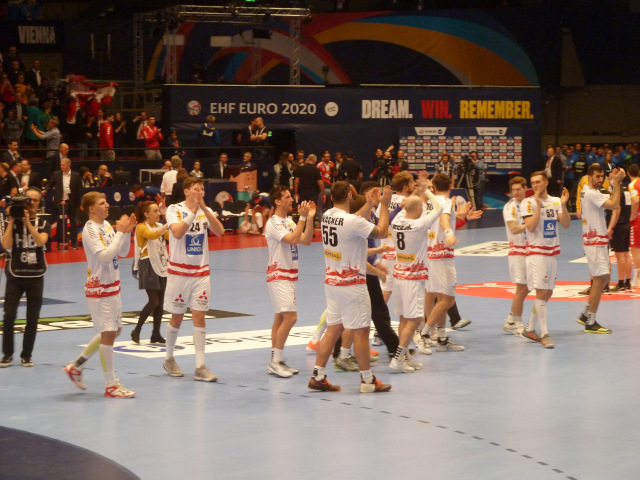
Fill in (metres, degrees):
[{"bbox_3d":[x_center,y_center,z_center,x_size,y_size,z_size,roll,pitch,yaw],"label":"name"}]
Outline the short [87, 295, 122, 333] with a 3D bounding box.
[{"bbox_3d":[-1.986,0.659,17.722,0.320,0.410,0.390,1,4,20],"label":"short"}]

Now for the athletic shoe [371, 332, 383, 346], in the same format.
[{"bbox_3d":[0.690,1.124,21.760,0.295,0.120,0.110,-3,4,-37],"label":"athletic shoe"}]

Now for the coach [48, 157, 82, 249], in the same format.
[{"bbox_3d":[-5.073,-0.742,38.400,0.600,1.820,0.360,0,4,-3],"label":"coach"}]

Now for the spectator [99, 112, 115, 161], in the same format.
[{"bbox_3d":[-5.138,-2.191,46.553,0.340,1.740,0.480,-1,4,-15],"label":"spectator"}]

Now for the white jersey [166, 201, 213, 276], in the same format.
[{"bbox_3d":[-1.280,-0.008,18.930,0.470,0.735,0.310,-2,4,-25],"label":"white jersey"}]

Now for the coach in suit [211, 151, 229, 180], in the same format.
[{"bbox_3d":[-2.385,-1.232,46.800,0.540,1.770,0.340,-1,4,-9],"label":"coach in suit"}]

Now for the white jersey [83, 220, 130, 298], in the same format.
[{"bbox_3d":[-1.969,0.179,17.692,0.380,0.730,0.480,2,4,25],"label":"white jersey"}]

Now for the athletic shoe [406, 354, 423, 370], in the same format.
[{"bbox_3d":[0.953,1.255,19.483,0.300,0.125,0.110,-3,4,-38],"label":"athletic shoe"}]

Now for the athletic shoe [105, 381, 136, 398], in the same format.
[{"bbox_3d":[-1.837,1.380,17.744,0.310,0.135,0.115,1,4,14],"label":"athletic shoe"}]

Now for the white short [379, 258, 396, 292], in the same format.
[{"bbox_3d":[0.859,0.362,21.600,0.320,0.430,0.420,-2,4,-30],"label":"white short"}]

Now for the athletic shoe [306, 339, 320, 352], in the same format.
[{"bbox_3d":[0.011,1.172,21.097,0.310,0.125,0.115,1,4,14],"label":"athletic shoe"}]

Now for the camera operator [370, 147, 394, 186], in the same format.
[{"bbox_3d":[1.674,-1.545,51.500,0.620,1.820,0.480,0,4,3],"label":"camera operator"}]

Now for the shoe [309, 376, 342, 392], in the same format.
[{"bbox_3d":[0.045,1.348,18.157,0.325,0.135,0.120,1,4,20],"label":"shoe"}]

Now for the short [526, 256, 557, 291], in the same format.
[{"bbox_3d":[2.493,0.348,21.587,0.290,0.430,0.380,3,5,42],"label":"short"}]

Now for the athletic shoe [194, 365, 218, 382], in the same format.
[{"bbox_3d":[-1.108,1.302,18.681,0.115,0.130,0.310,-3,5,-40],"label":"athletic shoe"}]

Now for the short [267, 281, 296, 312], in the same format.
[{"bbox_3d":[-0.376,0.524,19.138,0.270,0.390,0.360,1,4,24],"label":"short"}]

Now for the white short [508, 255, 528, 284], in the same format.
[{"bbox_3d":[2.425,0.324,22.913,0.300,0.419,0.370,3,5,42],"label":"white short"}]

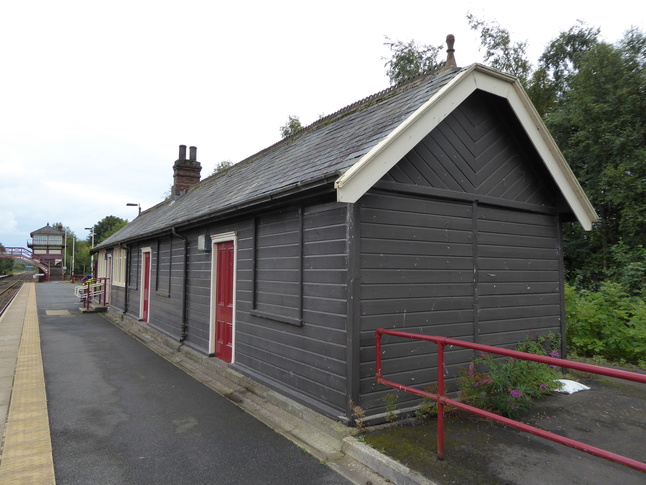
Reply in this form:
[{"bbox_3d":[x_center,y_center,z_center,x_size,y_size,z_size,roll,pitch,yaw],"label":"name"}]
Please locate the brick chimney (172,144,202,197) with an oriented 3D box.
[{"bbox_3d":[-5.429,-2.701,17.932,0.980,2.130,0.600,3,-5,-33],"label":"brick chimney"}]

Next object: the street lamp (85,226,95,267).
[{"bbox_3d":[-21.294,1.309,40.658,0.720,5.400,0.220,3,-5,-33],"label":"street lamp"}]

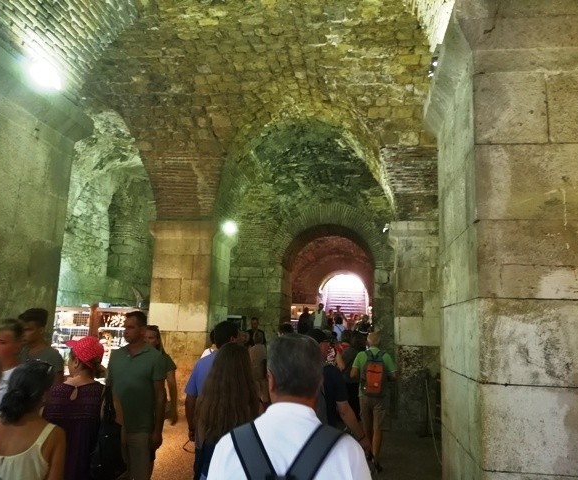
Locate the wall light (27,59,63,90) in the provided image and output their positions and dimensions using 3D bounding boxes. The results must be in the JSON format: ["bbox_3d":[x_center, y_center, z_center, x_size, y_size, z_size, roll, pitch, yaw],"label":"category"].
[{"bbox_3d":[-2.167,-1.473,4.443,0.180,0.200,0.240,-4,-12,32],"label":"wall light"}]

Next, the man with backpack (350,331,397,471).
[{"bbox_3d":[1.100,2.081,6.500,0.610,1.730,0.550,1,-10,8],"label":"man with backpack"}]

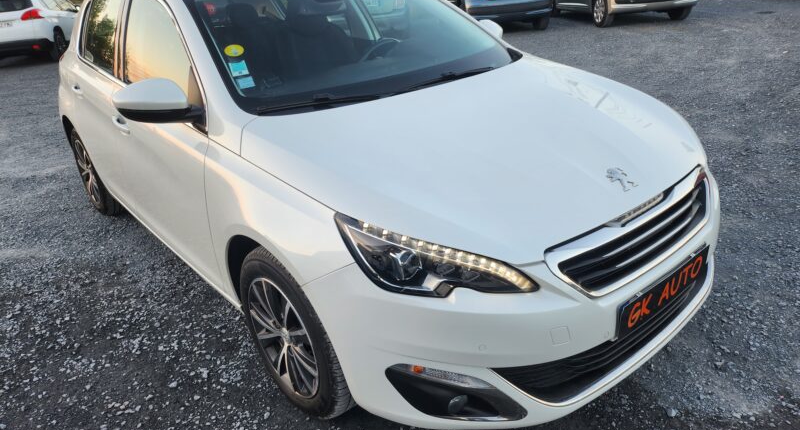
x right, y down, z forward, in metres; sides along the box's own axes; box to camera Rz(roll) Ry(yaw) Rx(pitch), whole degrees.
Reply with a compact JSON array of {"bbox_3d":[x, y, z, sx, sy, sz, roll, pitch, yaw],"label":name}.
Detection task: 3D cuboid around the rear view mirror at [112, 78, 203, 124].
[{"bbox_3d":[-0.895,-0.414,2.034,0.260,0.180,0.170,-22,30,-35],"label":"rear view mirror"}]

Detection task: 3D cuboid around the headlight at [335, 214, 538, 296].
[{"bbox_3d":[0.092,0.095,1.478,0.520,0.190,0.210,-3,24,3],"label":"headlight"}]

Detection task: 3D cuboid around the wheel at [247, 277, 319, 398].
[{"bbox_3d":[-0.341,0.398,1.930,0.170,0.450,0.450,-22,30,-35],"label":"wheel"}]

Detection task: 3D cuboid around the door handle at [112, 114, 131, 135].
[{"bbox_3d":[-1.271,-0.414,2.529,0.060,0.050,0.210,-22,30,-35],"label":"door handle"}]

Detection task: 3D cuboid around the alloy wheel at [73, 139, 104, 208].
[{"bbox_3d":[-2.044,-0.315,3.788,0.170,0.450,0.450,-22,30,-35],"label":"alloy wheel"}]

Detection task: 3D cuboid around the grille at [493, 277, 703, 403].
[{"bbox_3d":[0.767,0.326,1.810,1.140,0.190,0.170,-22,30,-35],"label":"grille"}]

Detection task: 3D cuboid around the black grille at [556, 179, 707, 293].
[{"bbox_3d":[0.762,0.051,1.671,0.860,0.140,0.120,-22,30,-35],"label":"black grille"}]

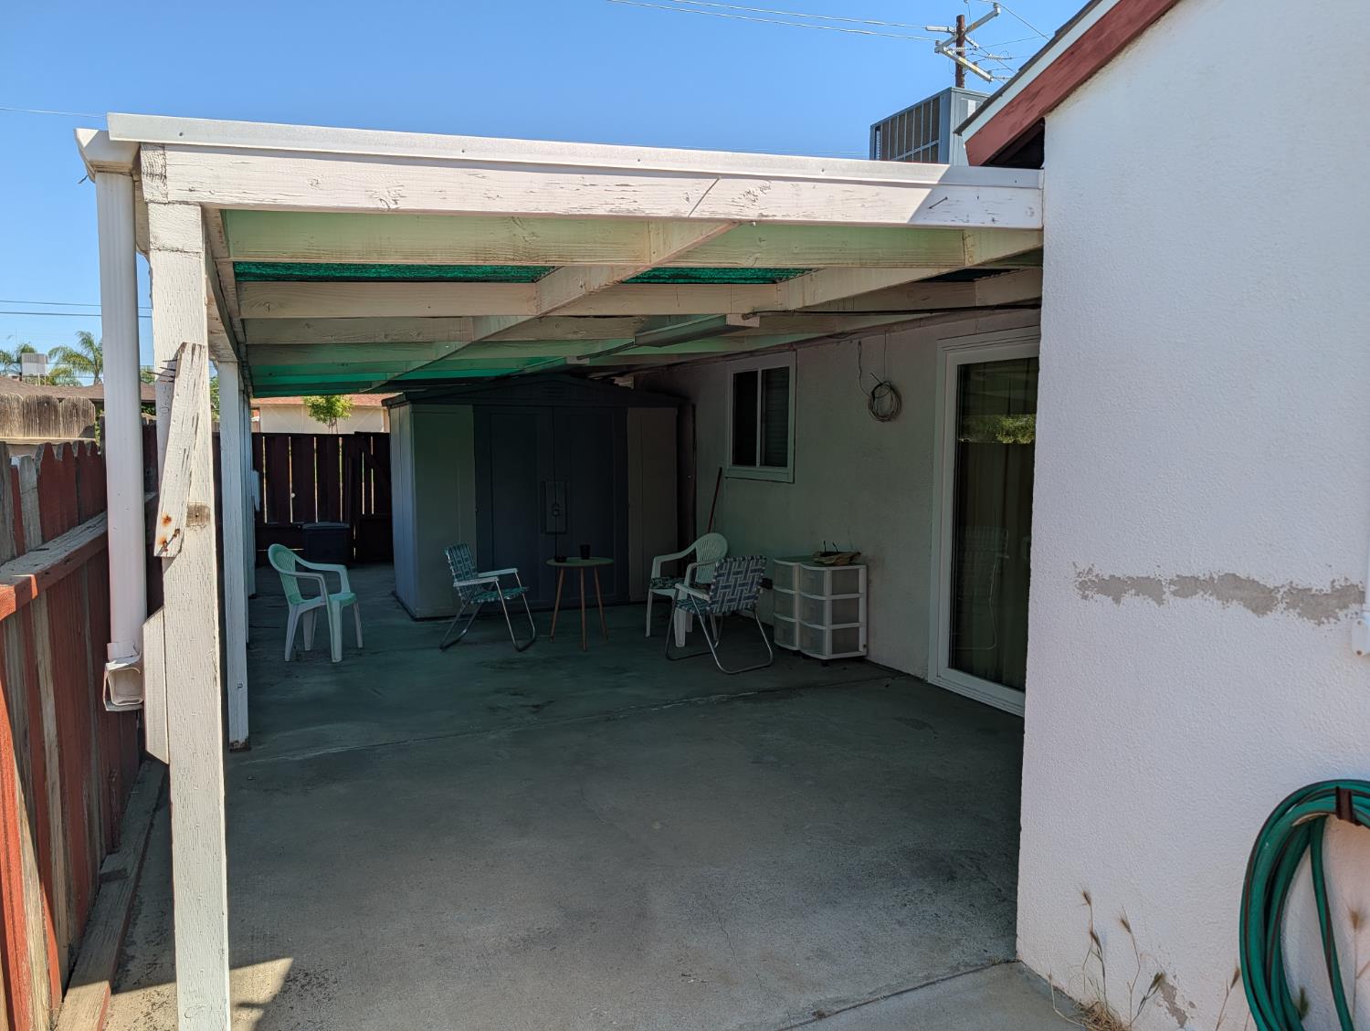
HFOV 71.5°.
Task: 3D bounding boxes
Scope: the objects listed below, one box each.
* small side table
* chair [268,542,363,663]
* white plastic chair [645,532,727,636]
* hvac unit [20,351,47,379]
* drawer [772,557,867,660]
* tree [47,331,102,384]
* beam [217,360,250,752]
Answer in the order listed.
[{"bbox_3d":[-0.765,0.648,7.034,0.489,0.622,0.489,0,4,0],"label":"small side table"},{"bbox_3d":[-2.625,0.598,6.782,0.540,0.800,0.540,0,4,0],"label":"chair"},{"bbox_3d":[0.027,0.540,7.236,0.540,0.790,0.540,-2,5,-32],"label":"white plastic chair"},{"bbox_3d":[-24.612,-5.690,36.000,0.760,0.850,0.760,-2,5,-24],"label":"hvac unit"},{"bbox_3d":[0.910,0.648,6.602,0.363,0.644,0.640,-2,5,-29],"label":"drawer"},{"bbox_3d":[-28.570,-5.565,46.255,4.800,6.705,4.800,-2,5,-24],"label":"tree"},{"bbox_3d":[-2.237,0.209,4.719,0.089,1.914,0.089,-2,5,-24],"label":"beam"}]

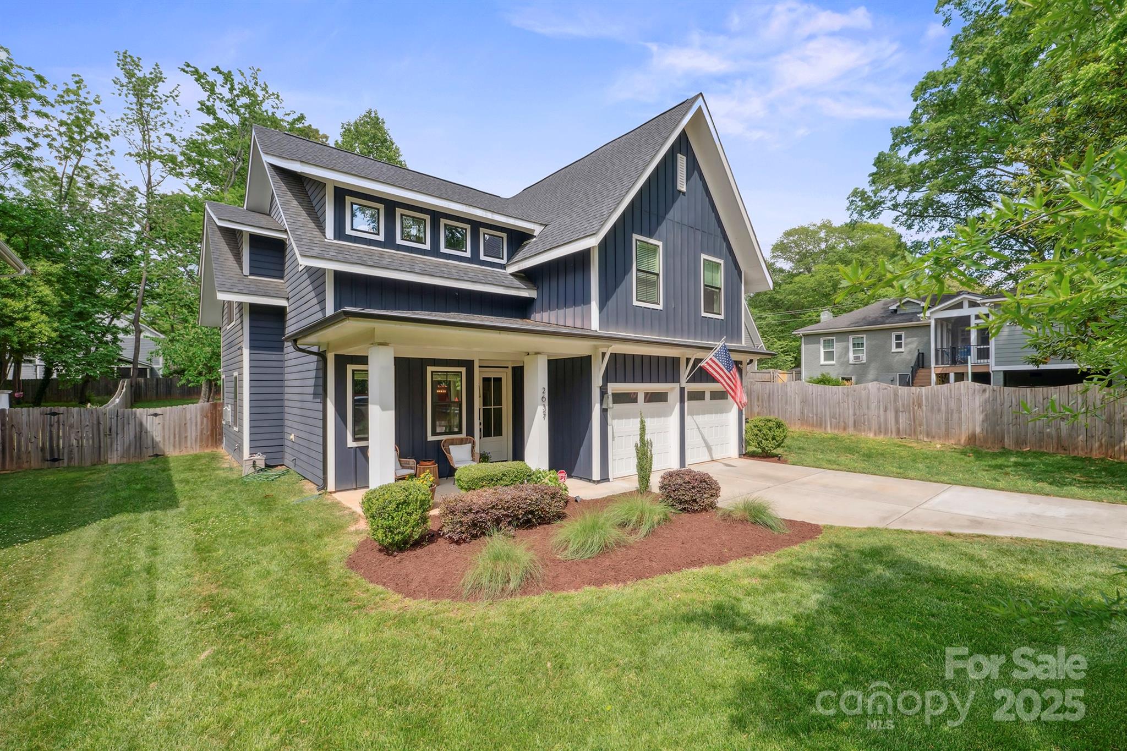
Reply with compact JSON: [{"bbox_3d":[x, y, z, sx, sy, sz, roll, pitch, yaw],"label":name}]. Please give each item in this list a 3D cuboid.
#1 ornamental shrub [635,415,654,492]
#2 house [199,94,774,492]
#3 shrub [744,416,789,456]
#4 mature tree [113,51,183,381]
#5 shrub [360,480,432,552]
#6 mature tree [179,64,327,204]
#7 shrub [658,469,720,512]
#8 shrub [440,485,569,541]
[{"bbox_3d":[1.677,1.619,9.729,0.380,1.600,0.380,0,-1,0],"label":"ornamental shrub"},{"bbox_3d":[-3.608,-2.436,16.381,13.671,10.035,16.095,1,-2,-40],"label":"house"},{"bbox_3d":[6.292,1.872,14.442,1.270,1.240,1.270,1,-2,-40],"label":"shrub"},{"bbox_3d":[-27.437,-9.711,31.000,5.000,23.377,5.000,1,-2,-40],"label":"mature tree"},{"bbox_3d":[-2.306,1.928,6.519,0.920,0.900,0.920,1,-2,-40],"label":"shrub"},{"bbox_3d":[-21.812,-9.904,33.000,10.000,24.018,10.000,1,-2,-40],"label":"mature tree"},{"bbox_3d":[2.235,2.029,8.383,1.080,0.730,1.030,0,-1,0],"label":"shrub"},{"bbox_3d":[-0.867,2.072,7.341,1.920,0.630,0.880,1,-2,-40],"label":"shrub"}]

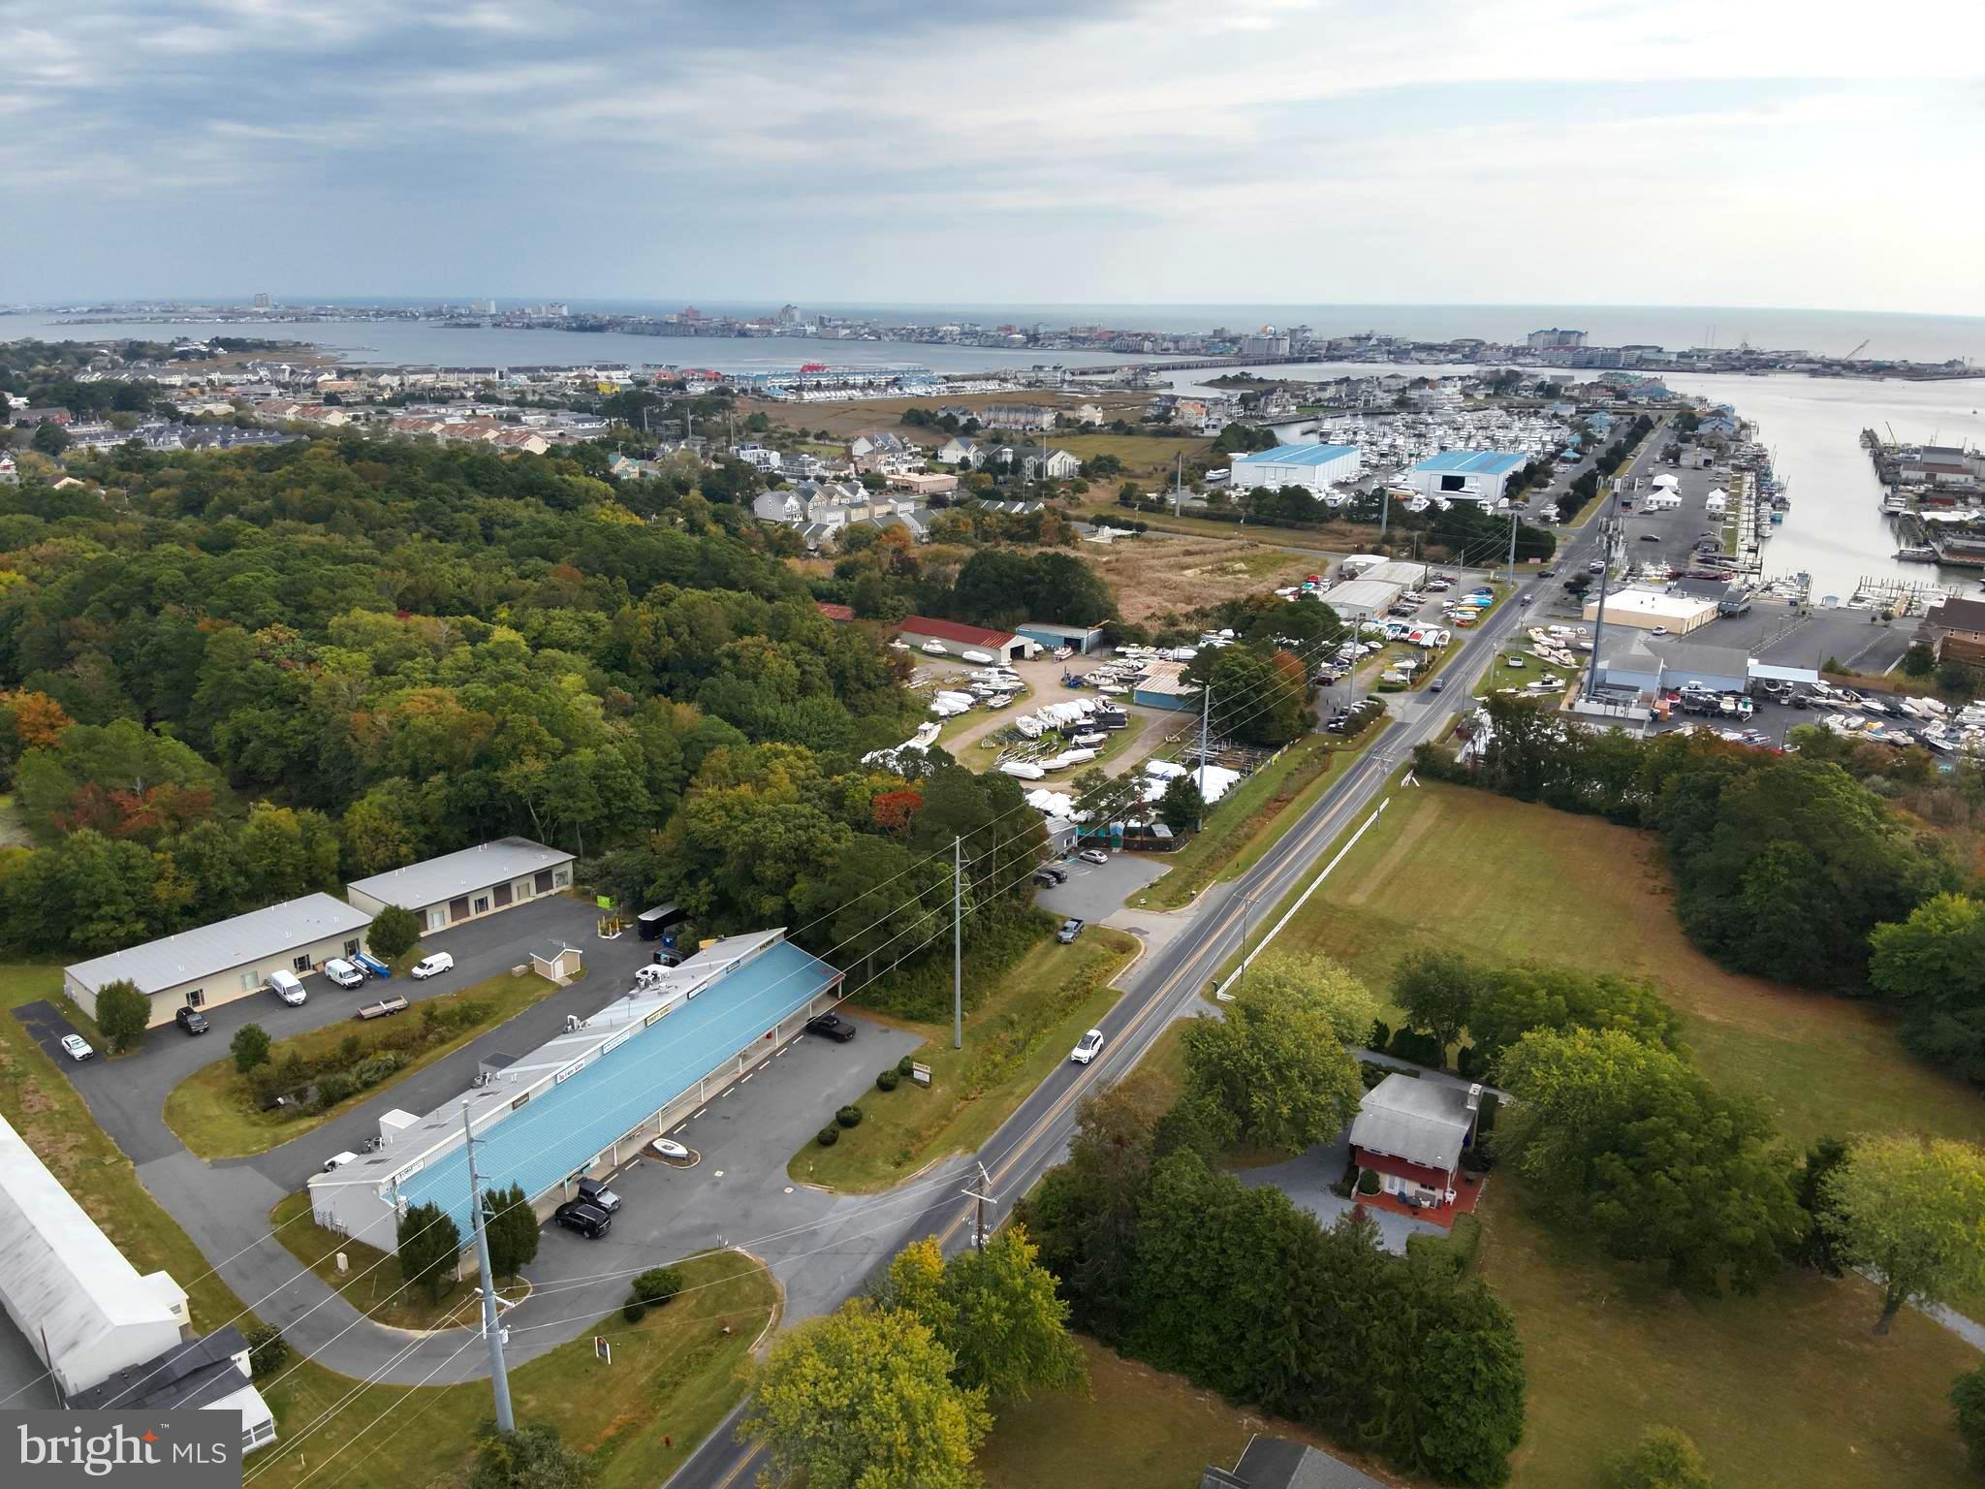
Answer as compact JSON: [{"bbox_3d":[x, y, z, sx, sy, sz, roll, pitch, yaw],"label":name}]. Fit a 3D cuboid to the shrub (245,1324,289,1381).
[{"bbox_3d":[-57.880,48.150,109.760,3.500,4.000,3.500,10,20,27],"label":"shrub"}]

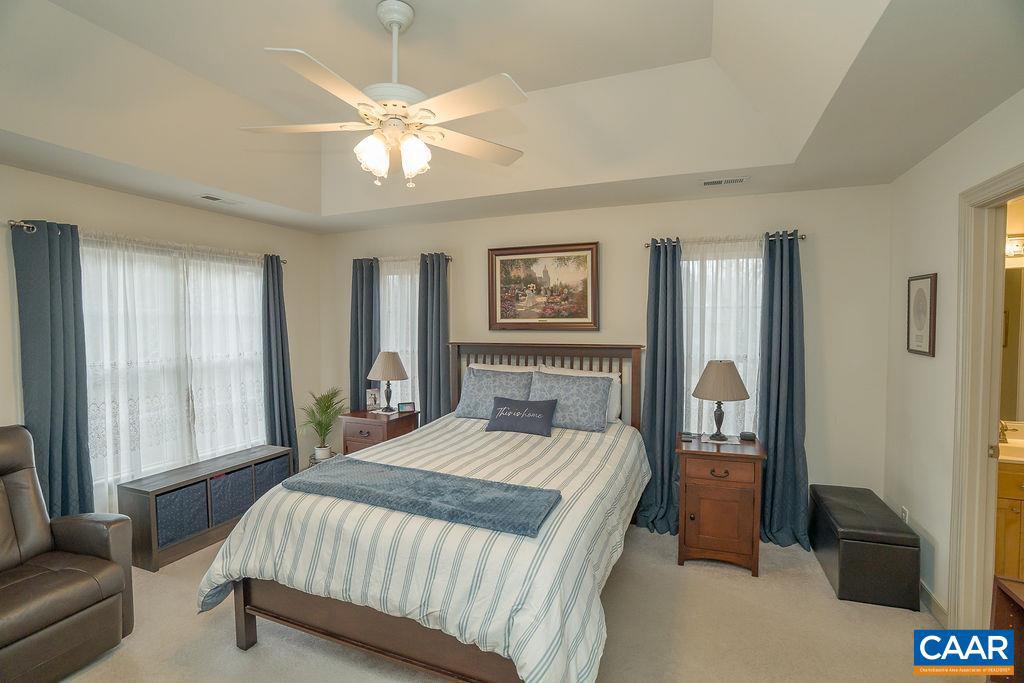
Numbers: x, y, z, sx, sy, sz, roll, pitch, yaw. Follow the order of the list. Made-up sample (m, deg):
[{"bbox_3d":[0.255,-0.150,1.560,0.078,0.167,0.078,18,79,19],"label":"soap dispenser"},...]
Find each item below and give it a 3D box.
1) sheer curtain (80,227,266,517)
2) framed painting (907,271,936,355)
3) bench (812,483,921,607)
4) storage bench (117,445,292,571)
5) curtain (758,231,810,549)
[{"bbox_3d":[-2.460,0.310,3.523,0.099,2.043,1.403,1,3,22],"label":"sheer curtain"},{"bbox_3d":[2.273,-0.146,2.539,0.024,0.442,0.320,1,3,22],"label":"framed painting"},{"bbox_3d":[2.092,1.197,2.751,0.369,0.393,0.750,1,3,22],"label":"bench"},{"bbox_3d":[-2.128,1.130,3.274,0.335,0.490,0.996,1,3,22],"label":"storage bench"},{"bbox_3d":[1.860,0.324,3.111,0.306,2.138,0.140,1,3,22],"label":"curtain"}]

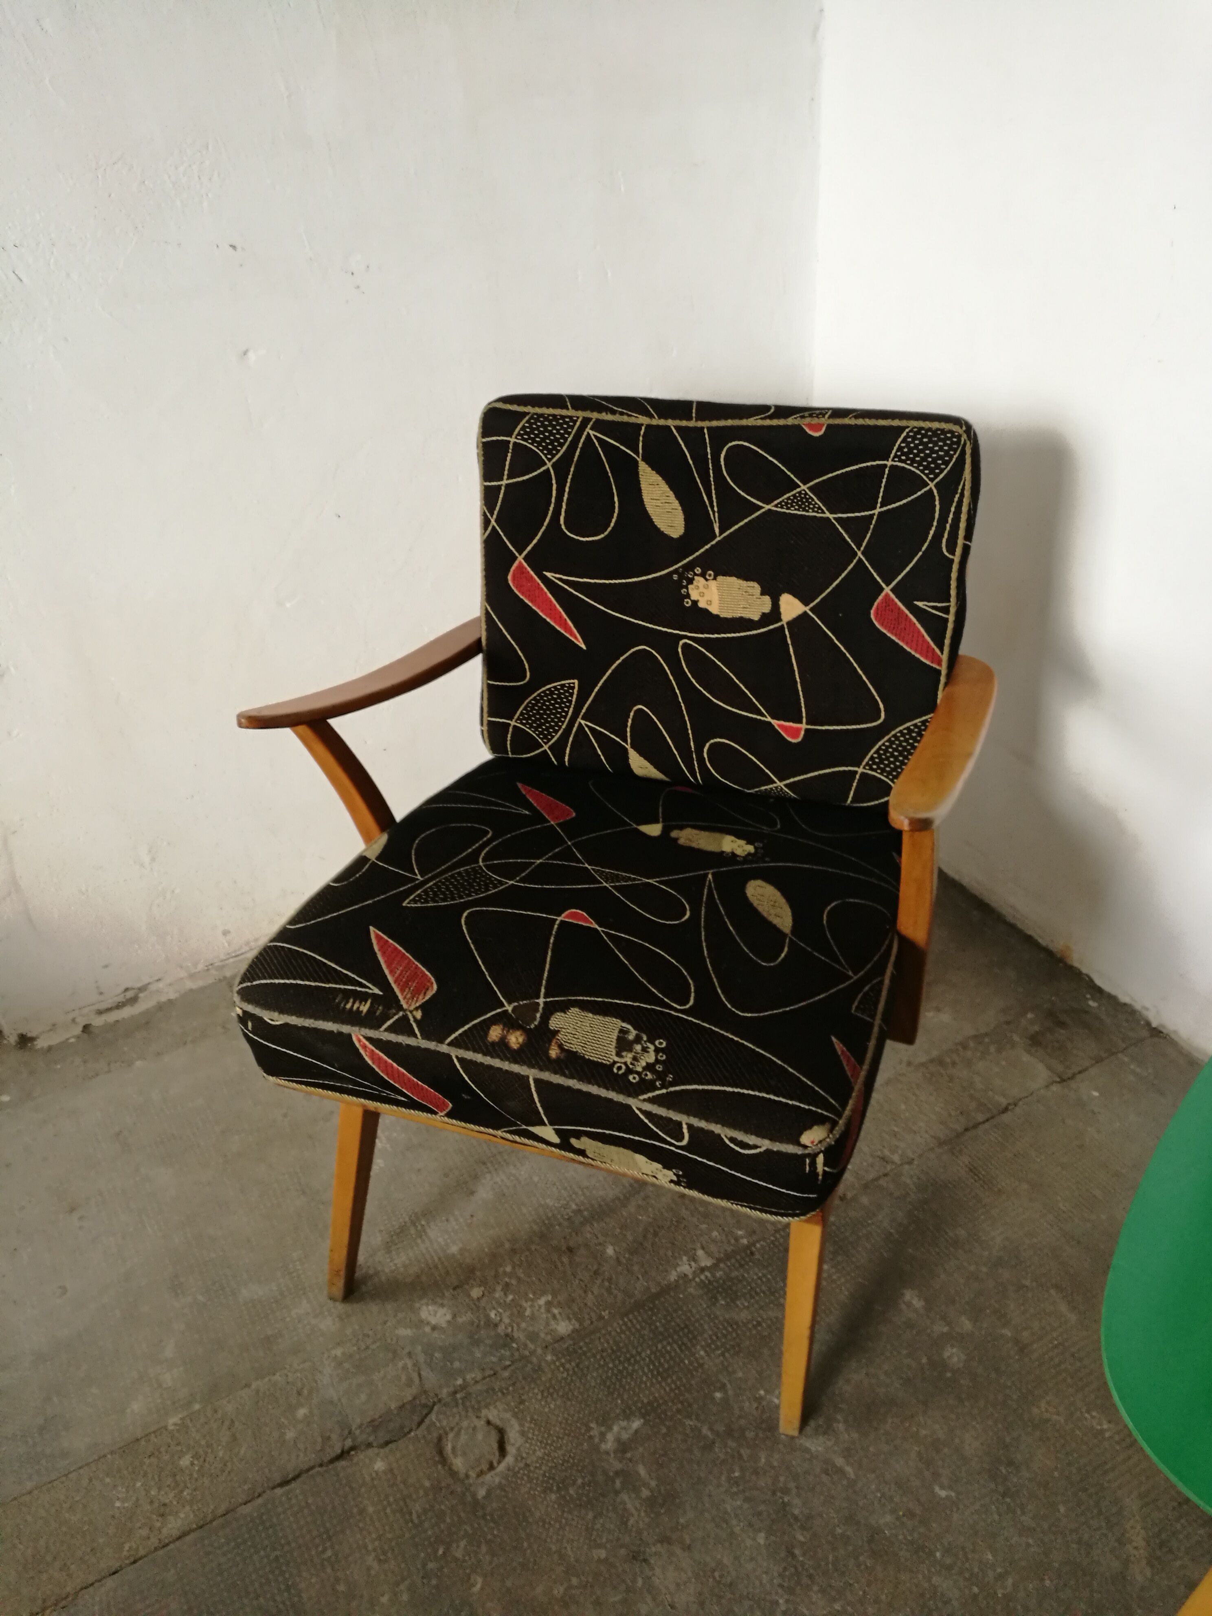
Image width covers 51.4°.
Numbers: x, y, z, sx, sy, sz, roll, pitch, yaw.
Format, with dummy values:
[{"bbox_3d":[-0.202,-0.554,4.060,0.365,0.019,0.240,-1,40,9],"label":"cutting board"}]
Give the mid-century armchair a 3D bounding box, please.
[{"bbox_3d":[0.043,0.046,1.339,0.664,0.769,0.760,8,36,18],"label":"mid-century armchair"}]

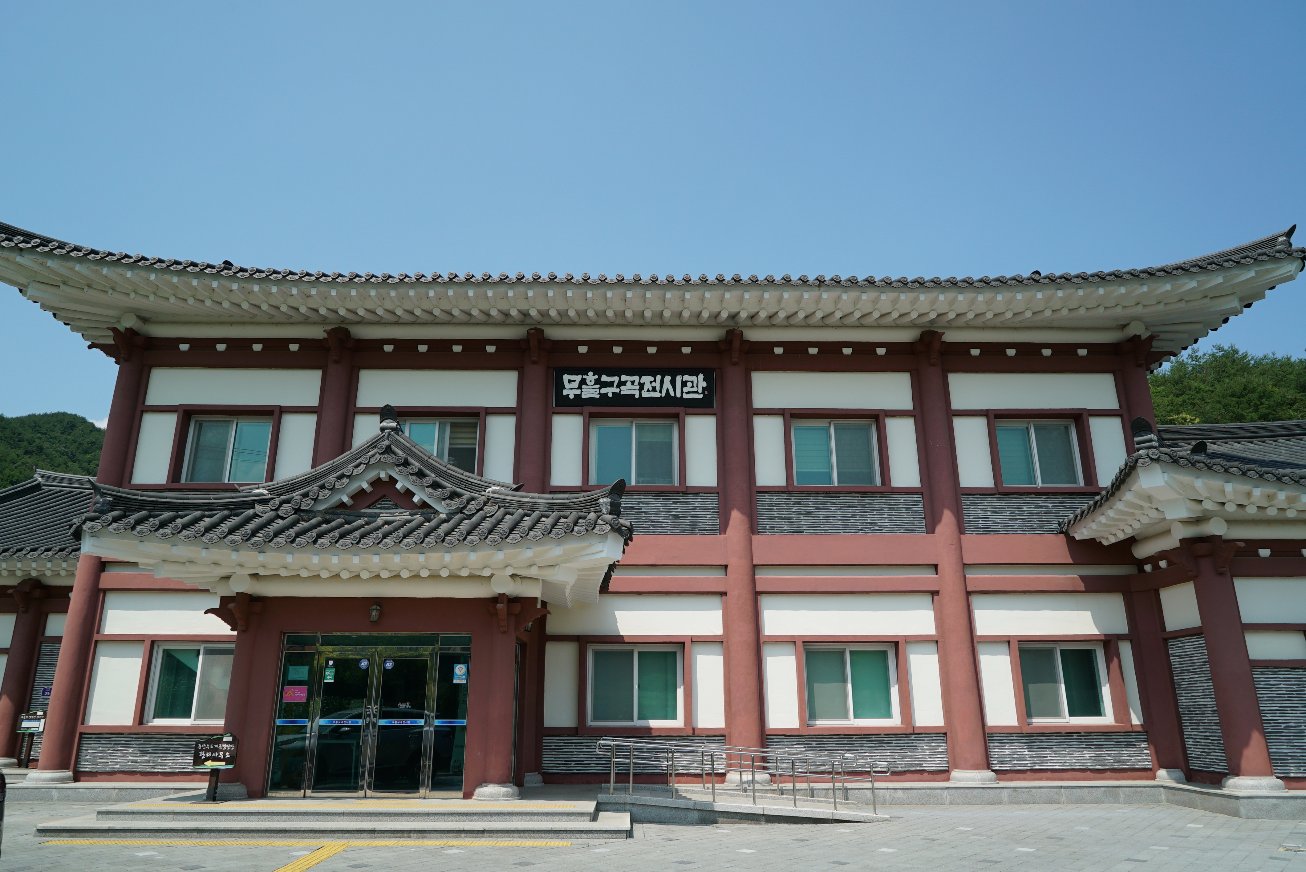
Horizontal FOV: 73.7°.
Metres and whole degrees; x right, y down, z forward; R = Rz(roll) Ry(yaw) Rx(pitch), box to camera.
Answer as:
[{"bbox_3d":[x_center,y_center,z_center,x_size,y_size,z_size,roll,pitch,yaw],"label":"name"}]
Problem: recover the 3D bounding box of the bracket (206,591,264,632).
[{"bbox_3d":[-6.449,2.717,13.474,0.800,0.620,0.560,0,-18,-1],"label":"bracket"}]

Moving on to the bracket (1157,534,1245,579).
[{"bbox_3d":[9.323,2.006,14.808,1.220,0.660,1.070,0,-16,-1],"label":"bracket"}]

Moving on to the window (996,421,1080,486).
[{"bbox_3d":[7.566,0.339,17.081,1.603,1.368,0.130,0,-16,-1],"label":"window"}]

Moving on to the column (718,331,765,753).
[{"bbox_3d":[1.595,1.904,15.875,0.540,8.050,0.540,0,-17,-1],"label":"column"}]

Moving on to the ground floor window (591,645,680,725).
[{"bbox_3d":[-0.307,4.485,15.695,1.697,1.429,0.130,0,-16,-1],"label":"ground floor window"}]

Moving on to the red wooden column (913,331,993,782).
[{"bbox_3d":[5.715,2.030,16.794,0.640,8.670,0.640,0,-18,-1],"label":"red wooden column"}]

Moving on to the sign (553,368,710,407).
[{"bbox_3d":[-0.360,-0.927,17.061,3.127,0.821,0.120,0,-16,-1],"label":"sign"}]

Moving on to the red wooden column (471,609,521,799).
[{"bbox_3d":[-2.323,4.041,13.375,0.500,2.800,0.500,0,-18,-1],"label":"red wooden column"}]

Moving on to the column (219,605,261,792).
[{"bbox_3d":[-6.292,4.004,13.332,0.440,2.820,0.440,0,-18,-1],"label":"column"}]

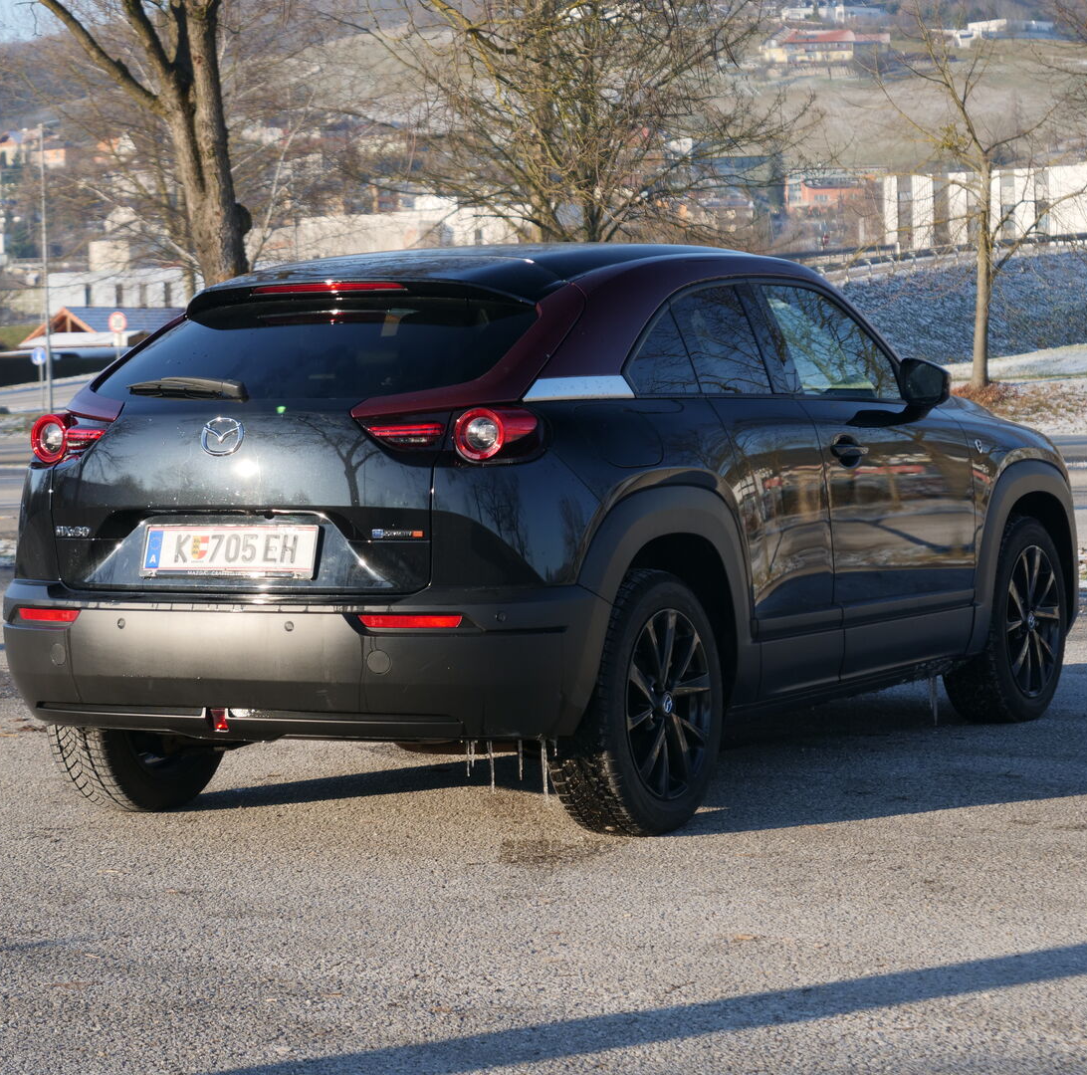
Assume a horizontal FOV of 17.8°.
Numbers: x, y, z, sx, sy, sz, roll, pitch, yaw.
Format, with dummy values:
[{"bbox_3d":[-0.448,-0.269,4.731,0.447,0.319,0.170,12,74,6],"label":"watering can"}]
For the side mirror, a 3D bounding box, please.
[{"bbox_3d":[1.159,-0.470,10.502,0.185,0.148,0.125,0,4,29],"label":"side mirror"}]

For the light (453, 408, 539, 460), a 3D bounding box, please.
[{"bbox_3d":[-0.119,-0.258,8.673,0.202,0.131,0.114,0,3,17],"label":"light"}]

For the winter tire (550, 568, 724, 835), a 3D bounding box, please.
[{"bbox_3d":[0.241,0.431,9.126,0.225,0.685,0.690,0,4,29],"label":"winter tire"}]

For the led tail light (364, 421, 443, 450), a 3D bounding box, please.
[{"bbox_3d":[-0.349,-0.261,8.673,0.194,0.075,0.050,-1,3,13],"label":"led tail light"}]

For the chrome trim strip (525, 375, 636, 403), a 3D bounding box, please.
[{"bbox_3d":[0.083,-0.383,8.972,0.046,0.065,0.499,1,4,35],"label":"chrome trim strip"}]

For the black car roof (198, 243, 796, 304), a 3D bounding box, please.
[{"bbox_3d":[-0.173,-0.747,9.991,1.150,0.160,1.700,0,4,29],"label":"black car roof"}]

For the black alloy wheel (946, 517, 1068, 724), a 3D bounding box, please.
[{"bbox_3d":[1.515,0.271,11.449,0.225,0.685,0.690,0,4,29],"label":"black alloy wheel"}]

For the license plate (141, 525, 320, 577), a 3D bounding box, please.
[{"bbox_3d":[-0.799,0.032,8.858,0.525,0.128,0.020,0,-14,29],"label":"license plate"}]

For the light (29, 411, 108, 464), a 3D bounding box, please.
[{"bbox_3d":[-1.249,-0.262,9.225,0.392,0.131,0.104,2,4,43],"label":"light"}]

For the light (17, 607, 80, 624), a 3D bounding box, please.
[{"bbox_3d":[-1.294,0.202,9.101,0.261,0.042,0.028,2,4,43],"label":"light"}]

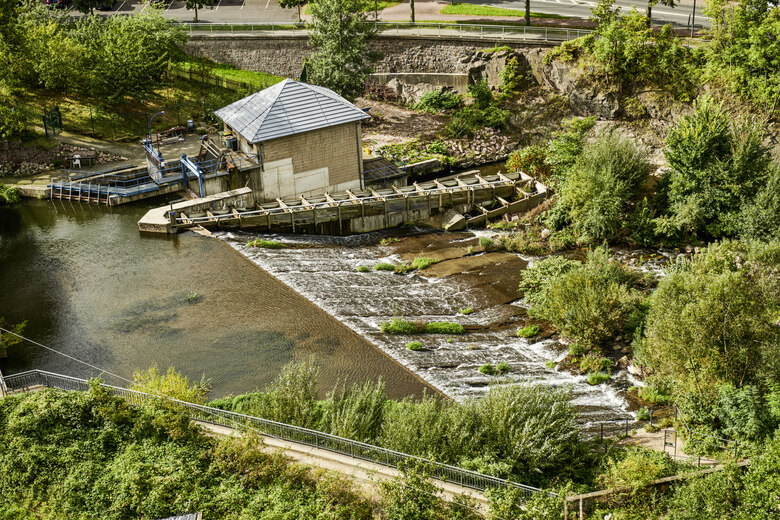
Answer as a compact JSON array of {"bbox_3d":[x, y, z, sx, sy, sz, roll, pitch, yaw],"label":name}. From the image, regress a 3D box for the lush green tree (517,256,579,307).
[{"bbox_3d":[10.370,1.240,93.010,4.010,3.200,4.010,-3,25,0],"label":"lush green tree"}]

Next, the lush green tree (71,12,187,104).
[{"bbox_3d":[-21.880,-17.180,119.420,9.580,6.820,9.580,-3,25,0],"label":"lush green tree"}]

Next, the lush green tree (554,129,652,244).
[{"bbox_3d":[15.050,-5.400,100.830,6.580,7.350,6.580,-3,25,0],"label":"lush green tree"}]

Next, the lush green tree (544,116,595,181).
[{"bbox_3d":[13.310,-7.940,106.080,3.690,5.580,3.690,-3,25,0],"label":"lush green tree"}]

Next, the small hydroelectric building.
[{"bbox_3d":[-7.310,-9.640,108.640,9.540,8.640,7.840,-15,28,-22],"label":"small hydroelectric building"}]

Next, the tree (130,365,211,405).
[{"bbox_3d":[-12.150,7.070,79.060,4.400,2.300,3.900,-3,25,0],"label":"tree"}]

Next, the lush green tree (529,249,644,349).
[{"bbox_3d":[12.020,2.050,88.430,6.880,5.520,6.880,-3,25,0],"label":"lush green tree"}]

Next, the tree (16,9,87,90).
[{"bbox_3d":[-29.190,-18.270,122.790,5.660,6.630,5.660,-3,25,0],"label":"tree"}]

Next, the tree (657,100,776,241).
[{"bbox_3d":[22.840,-6.810,100.340,7.830,9.500,7.830,-3,25,0],"label":"tree"}]

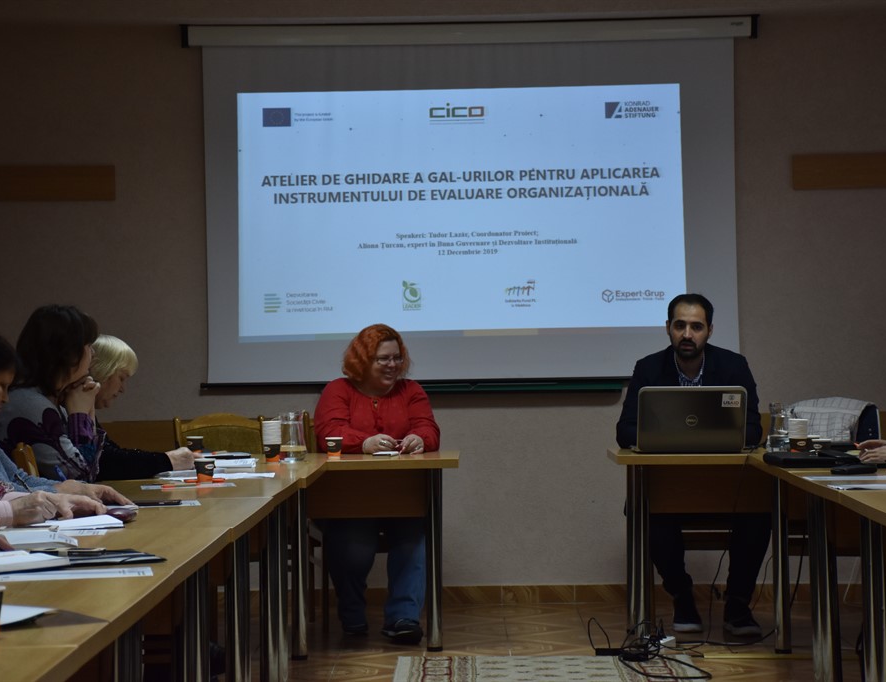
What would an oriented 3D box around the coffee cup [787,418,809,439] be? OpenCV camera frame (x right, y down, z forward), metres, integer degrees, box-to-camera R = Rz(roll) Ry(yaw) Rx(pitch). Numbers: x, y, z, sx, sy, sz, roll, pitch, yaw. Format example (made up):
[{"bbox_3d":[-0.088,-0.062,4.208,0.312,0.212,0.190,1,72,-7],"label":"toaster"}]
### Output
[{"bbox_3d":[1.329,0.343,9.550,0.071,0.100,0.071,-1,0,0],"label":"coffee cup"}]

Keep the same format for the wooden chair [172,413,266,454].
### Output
[{"bbox_3d":[-0.905,0.740,10.300,0.440,0.900,0.500,-1,0,-2],"label":"wooden chair"}]

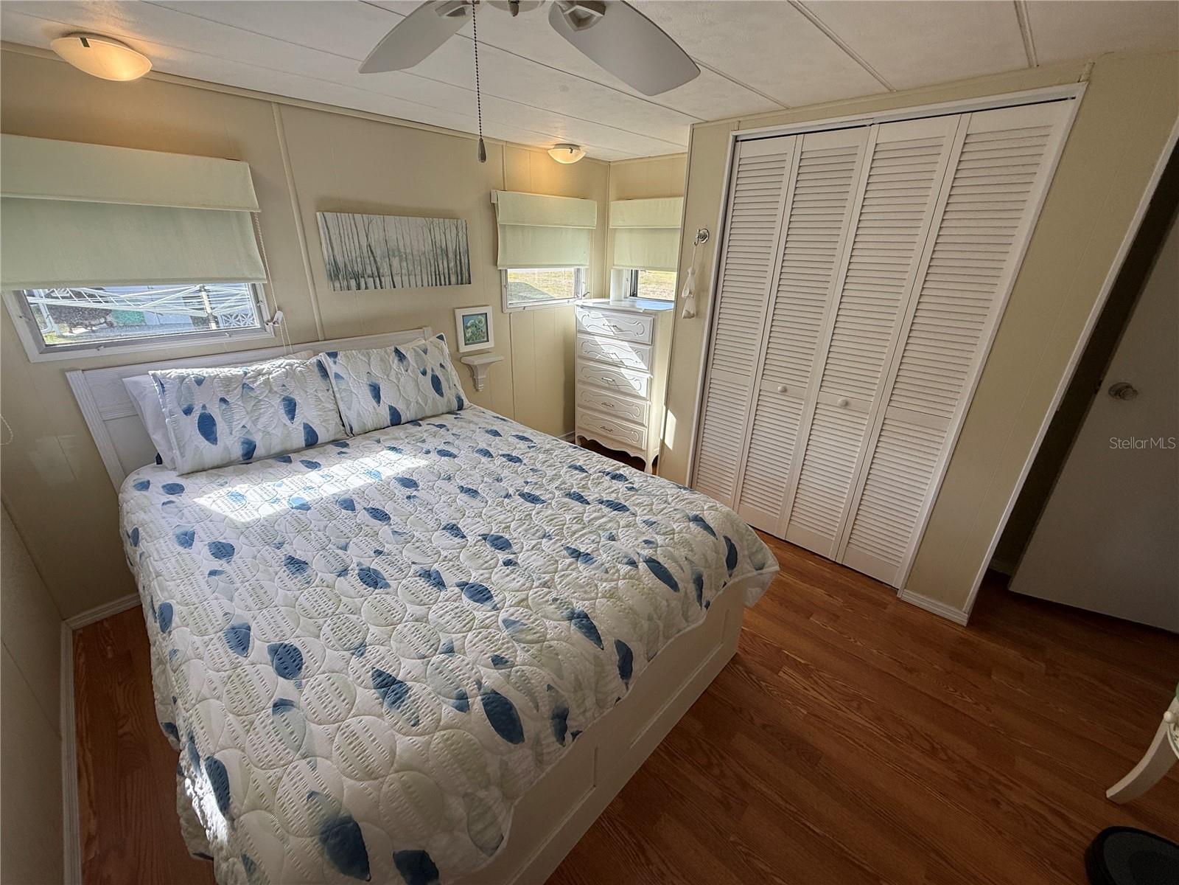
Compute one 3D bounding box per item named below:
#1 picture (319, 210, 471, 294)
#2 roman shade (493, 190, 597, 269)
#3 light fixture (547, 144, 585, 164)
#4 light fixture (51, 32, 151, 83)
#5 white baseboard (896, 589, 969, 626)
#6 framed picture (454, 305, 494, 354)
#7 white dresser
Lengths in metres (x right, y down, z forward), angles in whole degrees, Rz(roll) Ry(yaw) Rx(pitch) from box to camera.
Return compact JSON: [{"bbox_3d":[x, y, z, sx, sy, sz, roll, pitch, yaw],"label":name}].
[{"bbox_3d":[-0.978,-0.997,2.514,0.038,0.348,0.770,23,30,40],"label":"picture"},{"bbox_3d":[-0.268,-1.366,3.115,0.065,0.430,0.830,23,30,40],"label":"roman shade"},{"bbox_3d":[-0.135,-1.727,2.871,0.230,0.091,0.230,2,23,-1],"label":"light fixture"},{"bbox_3d":[-1.501,-1.182,1.479,0.228,0.090,0.228,23,30,40],"label":"light fixture"},{"bbox_3d":[1.634,0.777,2.260,0.260,0.065,0.016,23,30,40],"label":"white baseboard"},{"bbox_3d":[-0.710,-0.706,2.960,0.022,0.254,0.254,23,30,40],"label":"framed picture"},{"bbox_3d":[0.288,-0.391,3.482,0.710,1.174,0.410,23,30,40],"label":"white dresser"}]

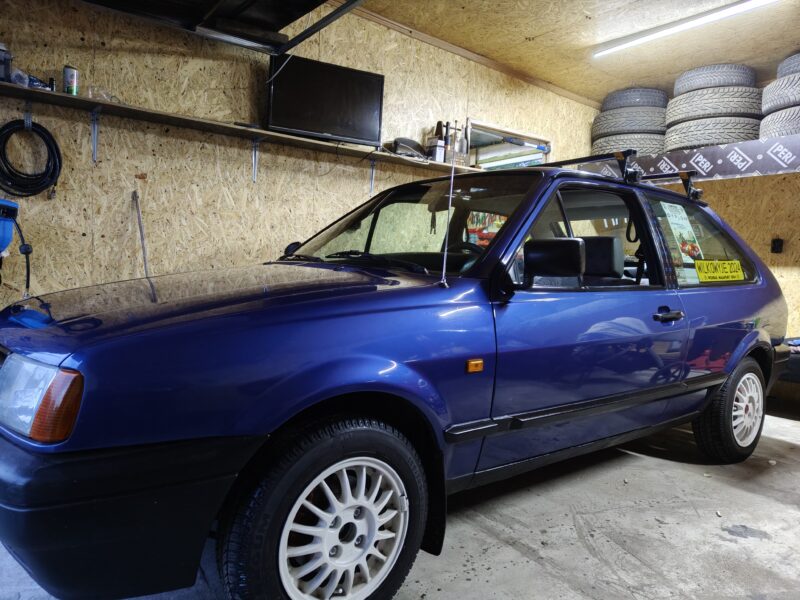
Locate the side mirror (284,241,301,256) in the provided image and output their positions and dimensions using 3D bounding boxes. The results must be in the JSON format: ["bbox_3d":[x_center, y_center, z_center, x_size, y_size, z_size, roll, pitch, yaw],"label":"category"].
[{"bbox_3d":[-0.547,-0.257,2.906,0.075,0.100,0.160,1,4,-19],"label":"side mirror"}]

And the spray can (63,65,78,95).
[{"bbox_3d":[-1.551,-1.033,2.621,0.062,0.132,0.062,0,5,-35],"label":"spray can"}]

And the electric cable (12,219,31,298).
[{"bbox_3d":[-1.716,-0.188,2.515,0.082,0.371,0.050,0,5,-35],"label":"electric cable"}]

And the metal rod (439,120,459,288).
[{"bbox_3d":[0.148,-0.283,1.611,0.012,0.487,0.012,8,-6,-37],"label":"metal rod"}]

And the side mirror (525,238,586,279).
[{"bbox_3d":[0.421,-0.114,1.514,0.158,0.100,0.062,5,5,36],"label":"side mirror"}]

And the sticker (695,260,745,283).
[{"bbox_3d":[1.472,-0.133,2.544,0.466,0.095,0.005,-1,-11,-37],"label":"sticker"}]

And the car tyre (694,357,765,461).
[{"bbox_3d":[1.684,0.543,2.819,0.530,0.530,0.170,-1,3,-37],"label":"car tyre"}]

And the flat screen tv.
[{"bbox_3d":[-0.454,-1.235,3.462,0.740,0.447,0.060,0,7,-28],"label":"flat screen tv"}]

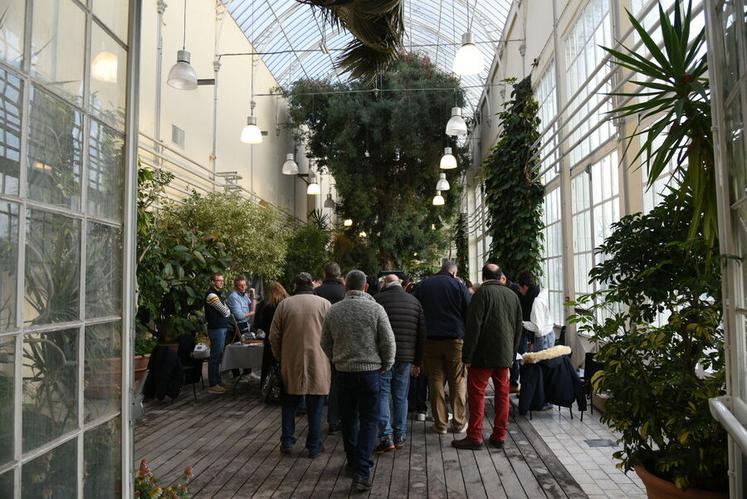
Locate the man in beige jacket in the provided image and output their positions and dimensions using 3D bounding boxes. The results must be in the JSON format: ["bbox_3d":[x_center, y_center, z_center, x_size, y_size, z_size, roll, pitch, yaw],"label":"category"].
[{"bbox_3d":[-0.689,1.073,4.791,0.580,1.710,0.420,0,-4,0],"label":"man in beige jacket"}]

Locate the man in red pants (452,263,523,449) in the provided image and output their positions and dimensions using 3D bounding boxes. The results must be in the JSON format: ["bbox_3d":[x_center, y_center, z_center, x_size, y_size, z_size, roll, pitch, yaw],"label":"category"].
[{"bbox_3d":[1.119,1.039,4.983,0.600,1.780,0.450,-1,-4,5],"label":"man in red pants"}]

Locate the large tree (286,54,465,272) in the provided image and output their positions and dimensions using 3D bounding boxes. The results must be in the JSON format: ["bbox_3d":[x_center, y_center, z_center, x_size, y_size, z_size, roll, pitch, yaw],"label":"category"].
[{"bbox_3d":[0.127,-2.344,20.883,7.400,10.800,6.600,-1,-4,5],"label":"large tree"}]

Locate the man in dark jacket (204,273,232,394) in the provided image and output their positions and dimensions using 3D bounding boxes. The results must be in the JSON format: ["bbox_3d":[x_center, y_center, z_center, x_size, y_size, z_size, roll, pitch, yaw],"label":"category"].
[{"bbox_3d":[-2.339,1.248,7.513,0.380,1.770,0.470,-2,-4,21],"label":"man in dark jacket"}]

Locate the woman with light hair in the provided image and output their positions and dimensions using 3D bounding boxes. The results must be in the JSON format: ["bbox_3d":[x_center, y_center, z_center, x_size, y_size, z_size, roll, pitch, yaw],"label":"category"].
[{"bbox_3d":[-1.400,1.281,7.008,0.500,1.620,0.420,0,-4,-11],"label":"woman with light hair"}]

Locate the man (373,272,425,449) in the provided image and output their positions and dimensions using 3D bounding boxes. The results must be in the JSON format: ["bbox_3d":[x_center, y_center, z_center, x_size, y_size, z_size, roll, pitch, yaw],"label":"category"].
[{"bbox_3d":[0.229,1.087,4.940,0.580,1.690,0.450,0,-4,-7],"label":"man"}]

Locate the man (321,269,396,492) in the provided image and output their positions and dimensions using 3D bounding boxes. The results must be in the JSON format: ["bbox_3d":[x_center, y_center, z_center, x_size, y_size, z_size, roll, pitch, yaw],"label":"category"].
[{"bbox_3d":[-0.128,1.026,4.120,0.600,1.700,0.580,-1,-4,3],"label":"man"}]

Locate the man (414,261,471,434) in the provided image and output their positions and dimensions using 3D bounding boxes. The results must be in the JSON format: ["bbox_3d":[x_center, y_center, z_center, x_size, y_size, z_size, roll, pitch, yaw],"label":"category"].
[{"bbox_3d":[0.752,1.045,5.465,0.620,1.840,0.450,-1,-4,12],"label":"man"}]

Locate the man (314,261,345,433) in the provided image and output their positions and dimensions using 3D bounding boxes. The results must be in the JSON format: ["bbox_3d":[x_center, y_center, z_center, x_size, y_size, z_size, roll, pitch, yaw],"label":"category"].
[{"bbox_3d":[-0.464,1.066,5.495,0.520,1.820,0.420,-1,-4,5],"label":"man"}]

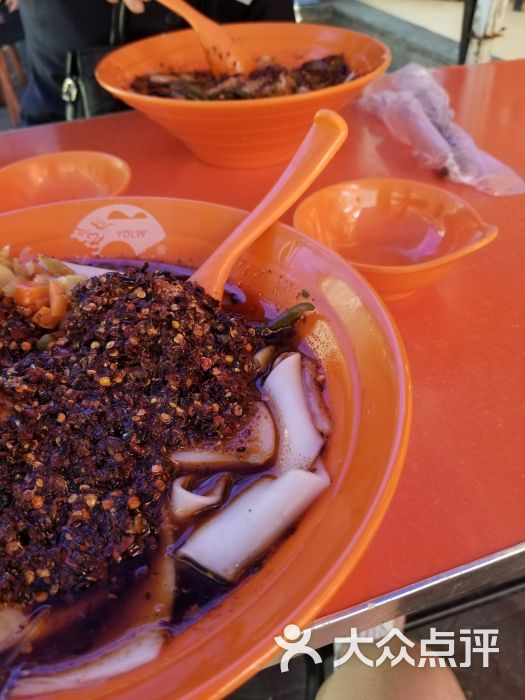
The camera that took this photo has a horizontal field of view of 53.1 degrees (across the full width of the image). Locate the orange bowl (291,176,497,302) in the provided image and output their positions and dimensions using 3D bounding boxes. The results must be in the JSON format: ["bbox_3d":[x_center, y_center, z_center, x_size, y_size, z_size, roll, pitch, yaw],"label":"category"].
[{"bbox_3d":[0.079,-0.065,0.330,0.119,0.038,0.108,11,45,15],"label":"orange bowl"}]

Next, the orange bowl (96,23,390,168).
[{"bbox_3d":[-0.016,-0.227,0.483,0.252,0.077,0.252,-2,43,2],"label":"orange bowl"}]

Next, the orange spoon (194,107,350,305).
[{"bbox_3d":[-0.014,-0.043,0.250,0.043,0.033,0.161,38,89,35],"label":"orange spoon"}]

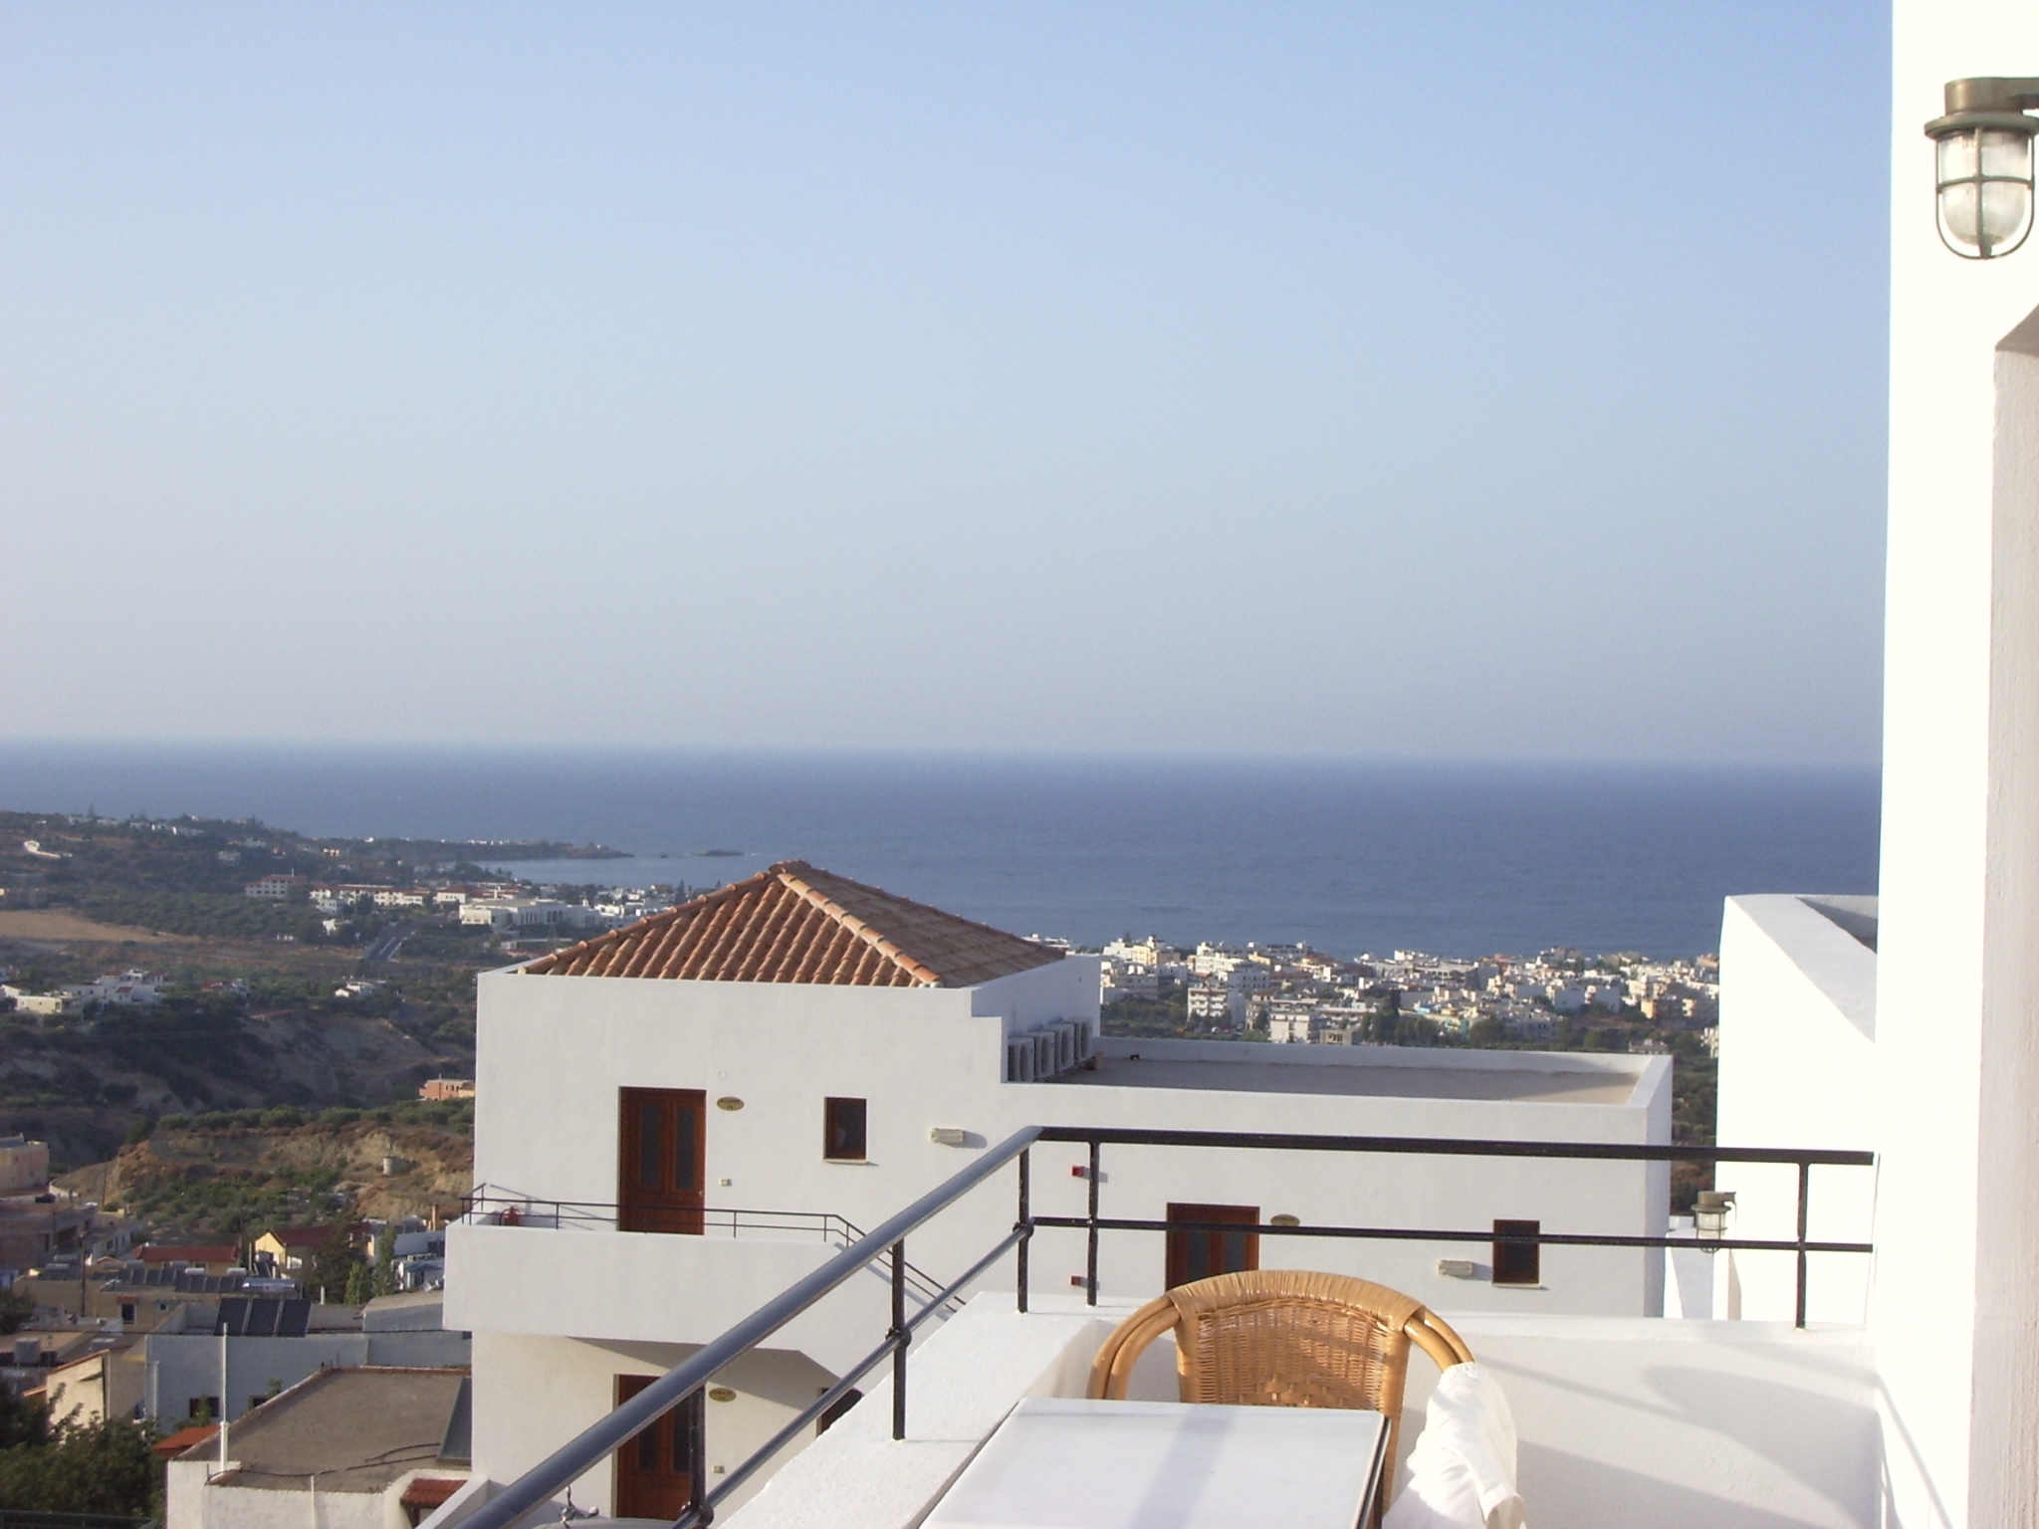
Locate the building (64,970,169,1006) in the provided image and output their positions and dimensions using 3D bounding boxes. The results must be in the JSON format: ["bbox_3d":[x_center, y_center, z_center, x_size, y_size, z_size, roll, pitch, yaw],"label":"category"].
[{"bbox_3d":[-277.987,68.699,1125.000,29.500,9.800,15.000,1,0,-16],"label":"building"}]

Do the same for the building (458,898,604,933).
[{"bbox_3d":[-239.307,73.393,1790.000,60.000,13.500,36.000,1,1,-30],"label":"building"}]

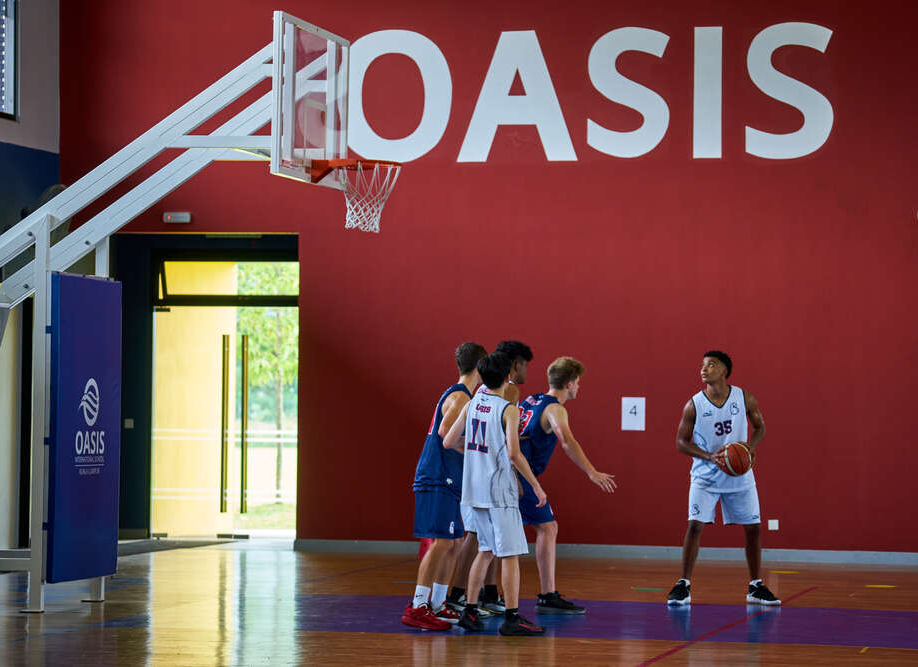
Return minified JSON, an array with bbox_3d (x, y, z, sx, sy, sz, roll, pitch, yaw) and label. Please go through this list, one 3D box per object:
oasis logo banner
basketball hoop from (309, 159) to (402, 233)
[{"bbox_3d":[-2.555,0.649,22.964,0.060,2.050,1.320,1,-2,12],"label":"oasis logo banner"},{"bbox_3d":[-0.686,-0.940,22.722,0.610,0.490,0.470,1,-2,12],"label":"basketball hoop"}]

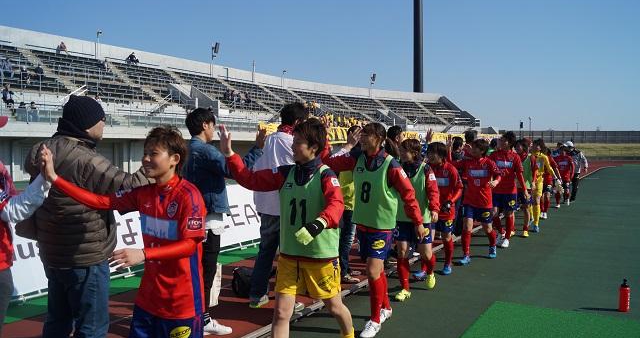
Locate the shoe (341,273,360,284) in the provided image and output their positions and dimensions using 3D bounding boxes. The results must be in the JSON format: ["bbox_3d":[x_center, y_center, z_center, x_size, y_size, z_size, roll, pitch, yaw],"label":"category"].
[{"bbox_3d":[0.327,1.163,5.147,0.270,0.110,0.100,1,2,18],"label":"shoe"}]

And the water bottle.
[{"bbox_3d":[2.672,1.109,4.201,0.089,0.282,0.089,1,3,40],"label":"water bottle"}]

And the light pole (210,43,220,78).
[{"bbox_3d":[-10.477,-10.957,48.000,0.850,3.400,0.600,1,2,34],"label":"light pole"}]

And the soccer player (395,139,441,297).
[{"bbox_3d":[0.940,0.477,4.829,0.650,1.543,0.620,1,3,33],"label":"soccer player"}]

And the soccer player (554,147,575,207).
[{"bbox_3d":[6.233,0.185,12.293,0.520,1.519,0.580,1,2,31],"label":"soccer player"}]

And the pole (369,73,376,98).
[{"bbox_3d":[7.044,-11.100,64.000,0.650,3.450,0.700,-3,3,-41],"label":"pole"}]

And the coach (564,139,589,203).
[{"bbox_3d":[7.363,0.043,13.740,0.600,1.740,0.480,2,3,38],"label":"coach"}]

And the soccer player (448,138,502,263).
[{"bbox_3d":[2.011,0.397,6.236,0.720,1.569,0.620,0,2,27],"label":"soccer player"}]

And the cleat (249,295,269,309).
[{"bbox_3d":[-0.553,1.190,4.384,0.100,0.110,0.270,2,3,37],"label":"cleat"}]

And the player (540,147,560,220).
[{"bbox_3d":[4.834,0.284,10.124,0.550,1.518,0.520,1,3,33],"label":"player"}]

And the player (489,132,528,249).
[{"bbox_3d":[2.817,0.302,7.157,0.580,1.690,0.550,1,2,30],"label":"player"}]

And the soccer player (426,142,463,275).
[{"bbox_3d":[1.395,0.443,5.436,0.500,1.530,0.480,2,3,37],"label":"soccer player"}]

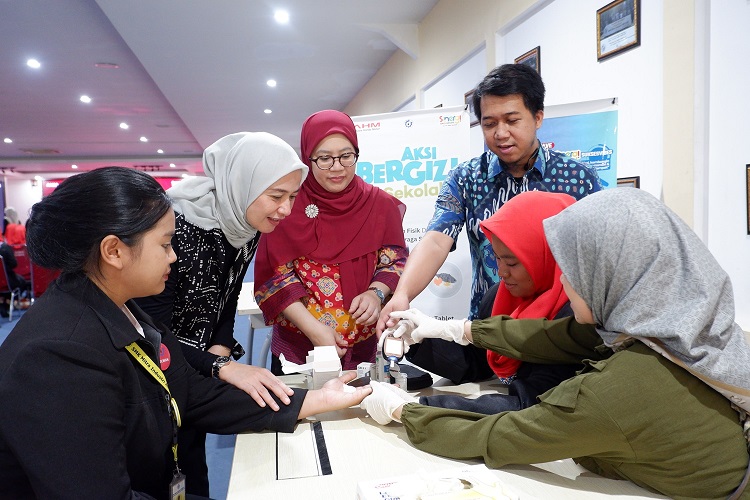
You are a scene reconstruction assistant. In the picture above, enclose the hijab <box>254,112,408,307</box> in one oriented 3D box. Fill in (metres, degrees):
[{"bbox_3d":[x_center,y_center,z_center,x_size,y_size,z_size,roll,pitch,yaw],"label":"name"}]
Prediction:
[{"bbox_3d":[-0.133,-0.127,1.850,0.460,0.600,0.340,-2,4,-10],"label":"hijab"}]

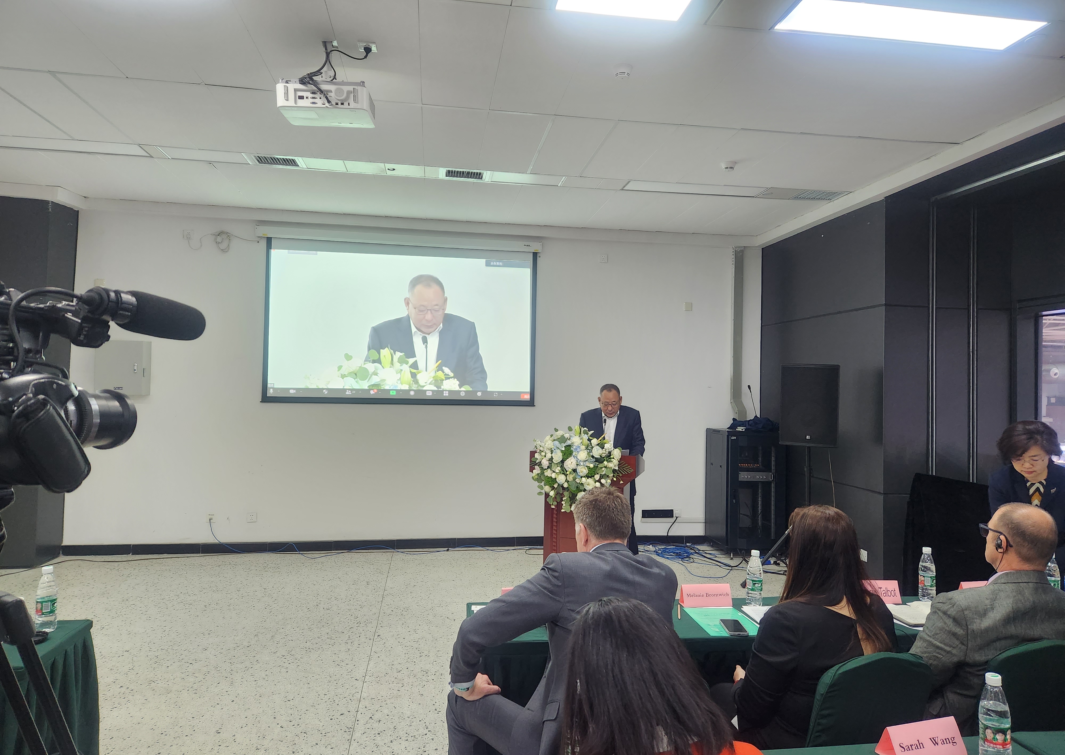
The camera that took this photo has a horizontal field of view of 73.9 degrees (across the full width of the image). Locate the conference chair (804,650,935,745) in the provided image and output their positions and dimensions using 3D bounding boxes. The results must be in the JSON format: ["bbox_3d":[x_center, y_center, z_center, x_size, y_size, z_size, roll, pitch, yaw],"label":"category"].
[{"bbox_3d":[0.984,1.273,2.355,0.450,0.890,0.570,1,-1,-12],"label":"conference chair"}]

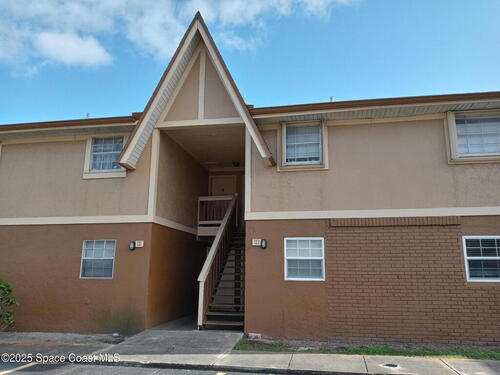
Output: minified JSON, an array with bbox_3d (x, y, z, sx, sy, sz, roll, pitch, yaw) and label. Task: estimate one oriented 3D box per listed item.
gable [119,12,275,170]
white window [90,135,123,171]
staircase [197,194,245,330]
[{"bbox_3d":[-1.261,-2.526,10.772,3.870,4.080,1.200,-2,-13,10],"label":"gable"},{"bbox_3d":[-3.818,-0.921,10.821,0.980,1.000,0.100,-2,-13,10],"label":"white window"},{"bbox_3d":[-0.377,1.808,11.690,1.270,4.020,3.600,-2,-13,10],"label":"staircase"}]

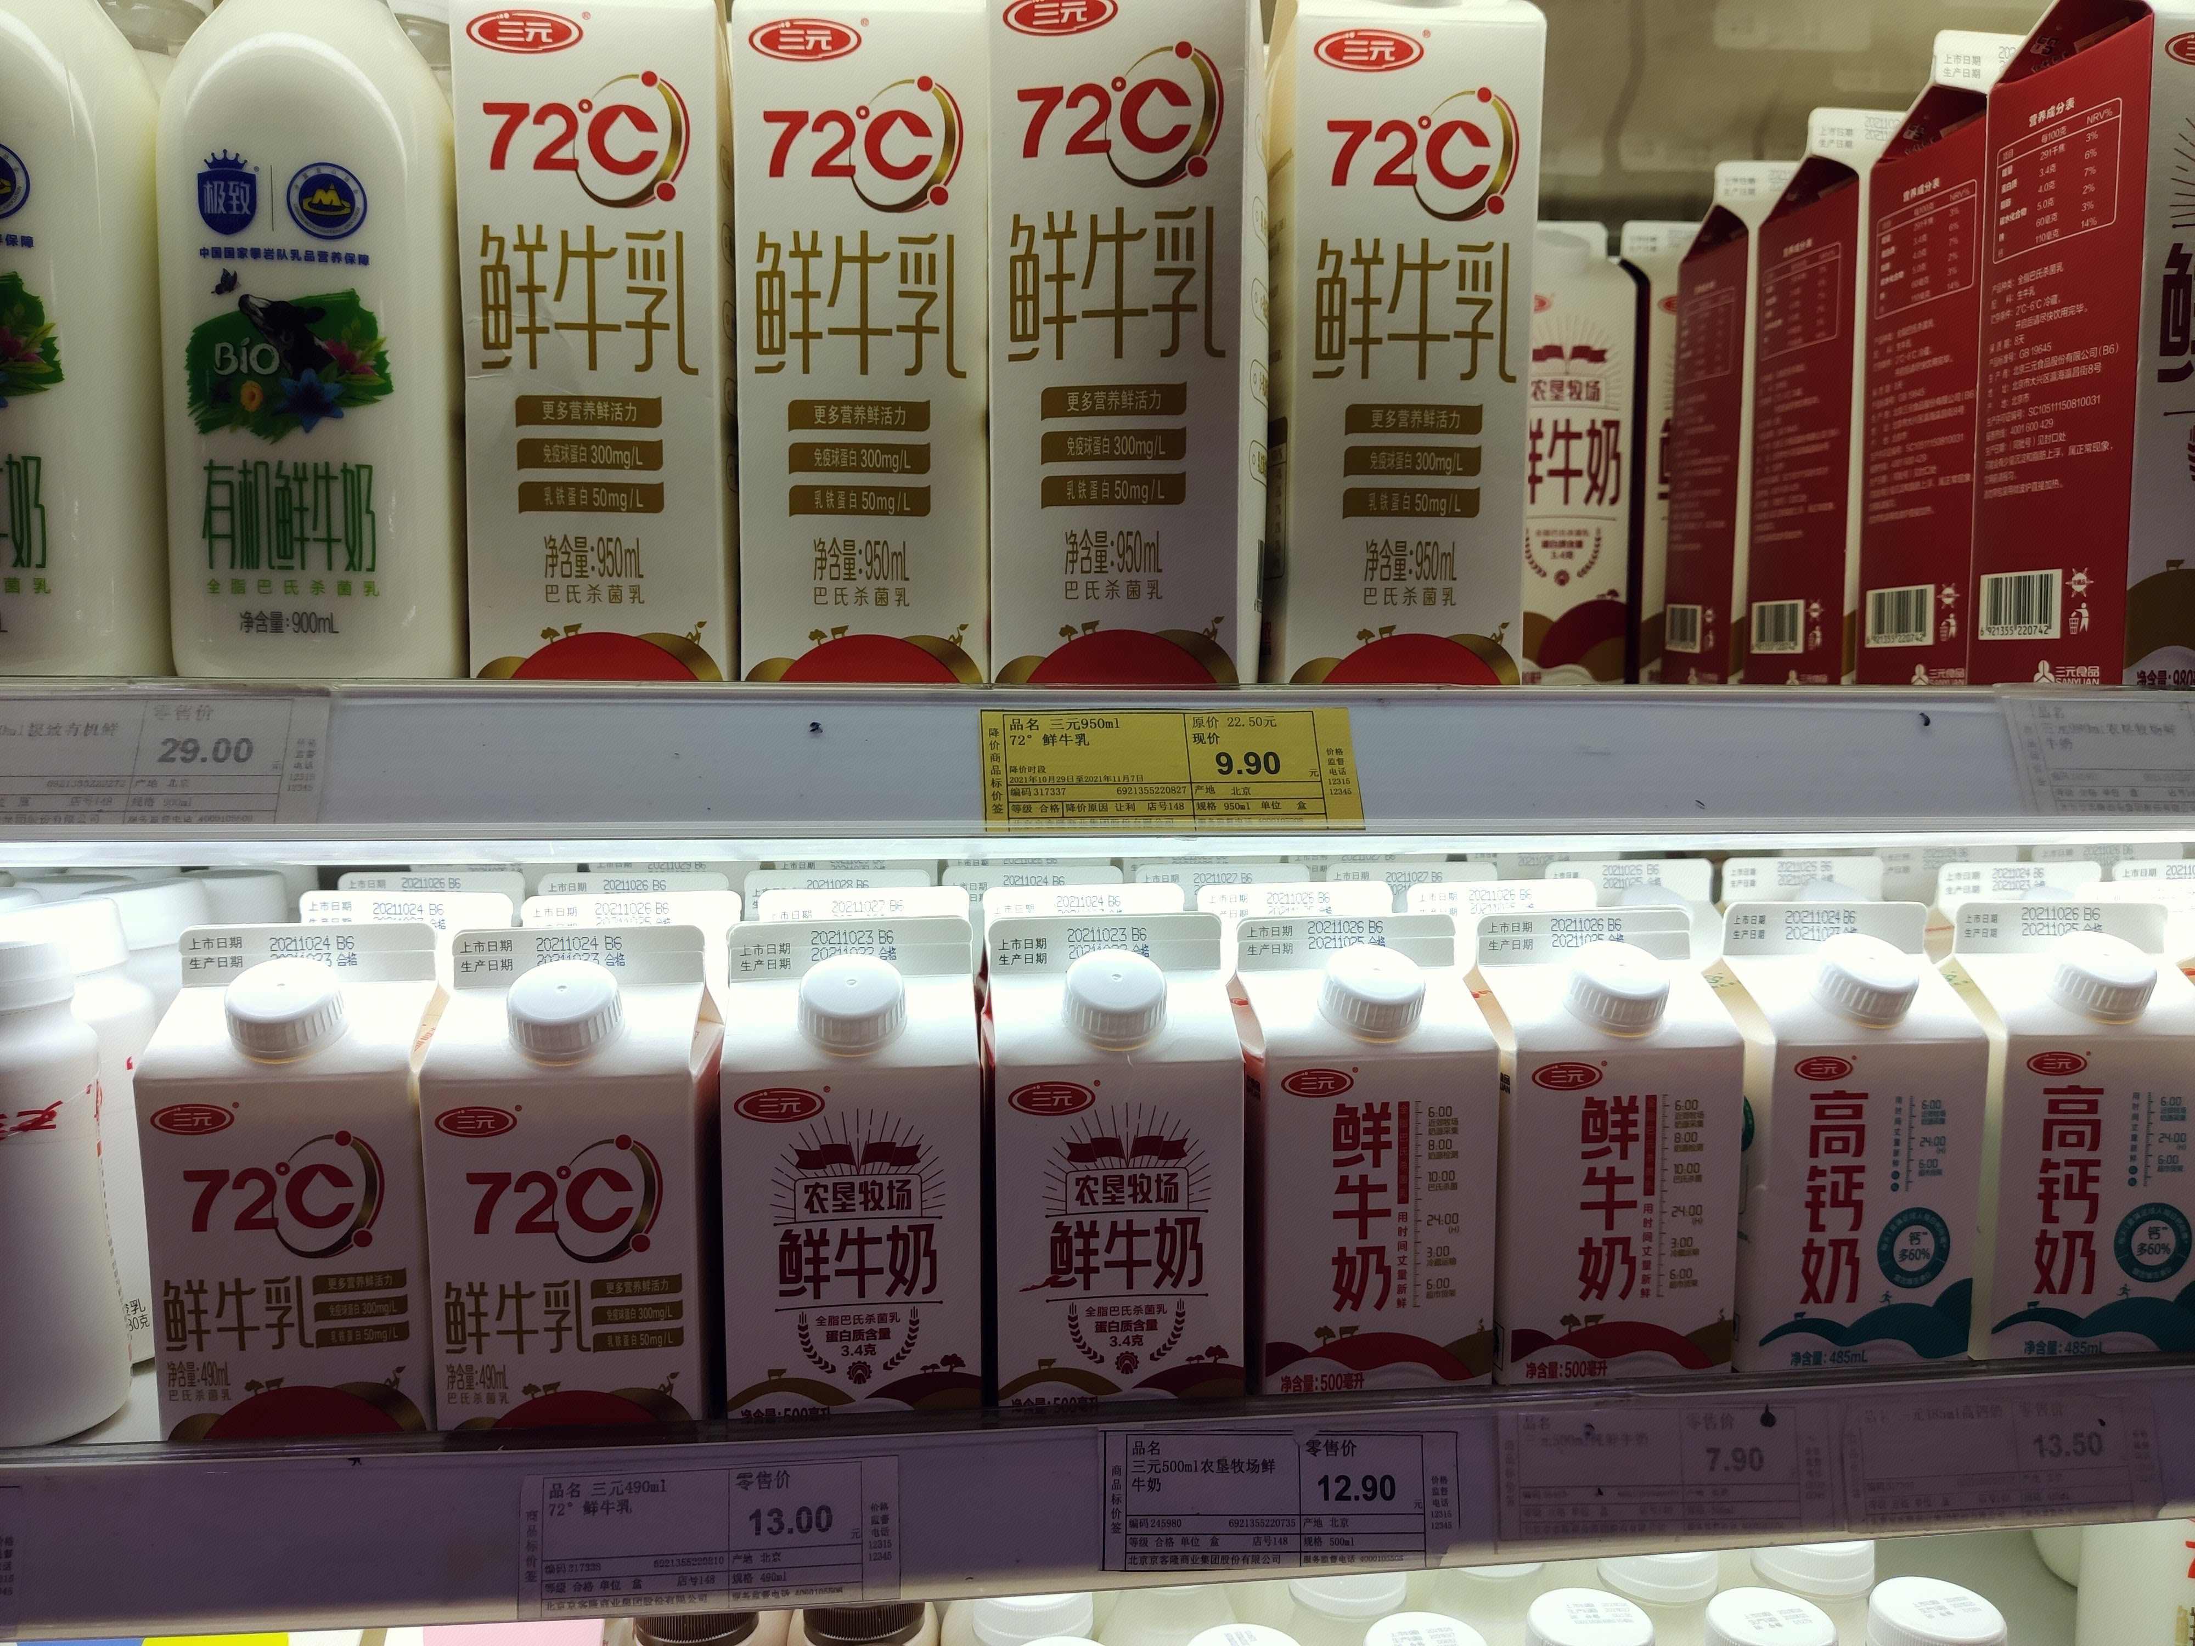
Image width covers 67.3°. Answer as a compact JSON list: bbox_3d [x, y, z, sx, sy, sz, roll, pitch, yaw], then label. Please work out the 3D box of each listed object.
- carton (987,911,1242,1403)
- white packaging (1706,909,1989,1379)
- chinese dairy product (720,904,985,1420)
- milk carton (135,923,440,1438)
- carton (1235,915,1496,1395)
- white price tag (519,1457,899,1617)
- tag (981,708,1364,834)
[{"bbox_3d":[0.002,0.097,0.501,0.071,0.138,0.071,-1,6,-7],"label":"carton"},{"bbox_3d":[0.232,0.095,0.532,0.071,0.138,0.071,-1,6,-7],"label":"white packaging"},{"bbox_3d":[-0.072,0.098,0.492,0.071,0.138,0.071,-1,6,-8],"label":"chinese dairy product"},{"bbox_3d":[-0.226,0.098,0.481,0.071,0.138,0.071,-1,6,-9],"label":"milk carton"},{"bbox_3d":[0.077,0.096,0.512,0.071,0.138,0.071,-1,6,-9],"label":"carton"},{"bbox_3d":[-0.104,0.193,0.445,0.101,0.037,0.002,0,-6,-5],"label":"white price tag"},{"bbox_3d":[0.020,-0.015,0.442,0.101,0.037,0.002,-1,-27,-6],"label":"tag"}]

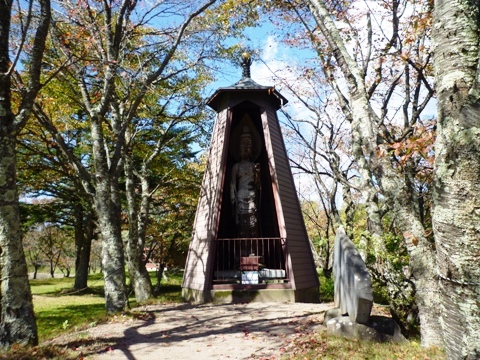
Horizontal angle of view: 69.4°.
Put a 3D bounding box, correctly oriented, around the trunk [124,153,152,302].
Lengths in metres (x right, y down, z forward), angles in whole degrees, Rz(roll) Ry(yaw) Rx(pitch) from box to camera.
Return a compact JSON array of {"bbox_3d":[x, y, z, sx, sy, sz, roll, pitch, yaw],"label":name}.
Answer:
[{"bbox_3d":[-3.483,1.478,11.809,0.800,5.000,0.600,-6,-12,-1],"label":"trunk"}]

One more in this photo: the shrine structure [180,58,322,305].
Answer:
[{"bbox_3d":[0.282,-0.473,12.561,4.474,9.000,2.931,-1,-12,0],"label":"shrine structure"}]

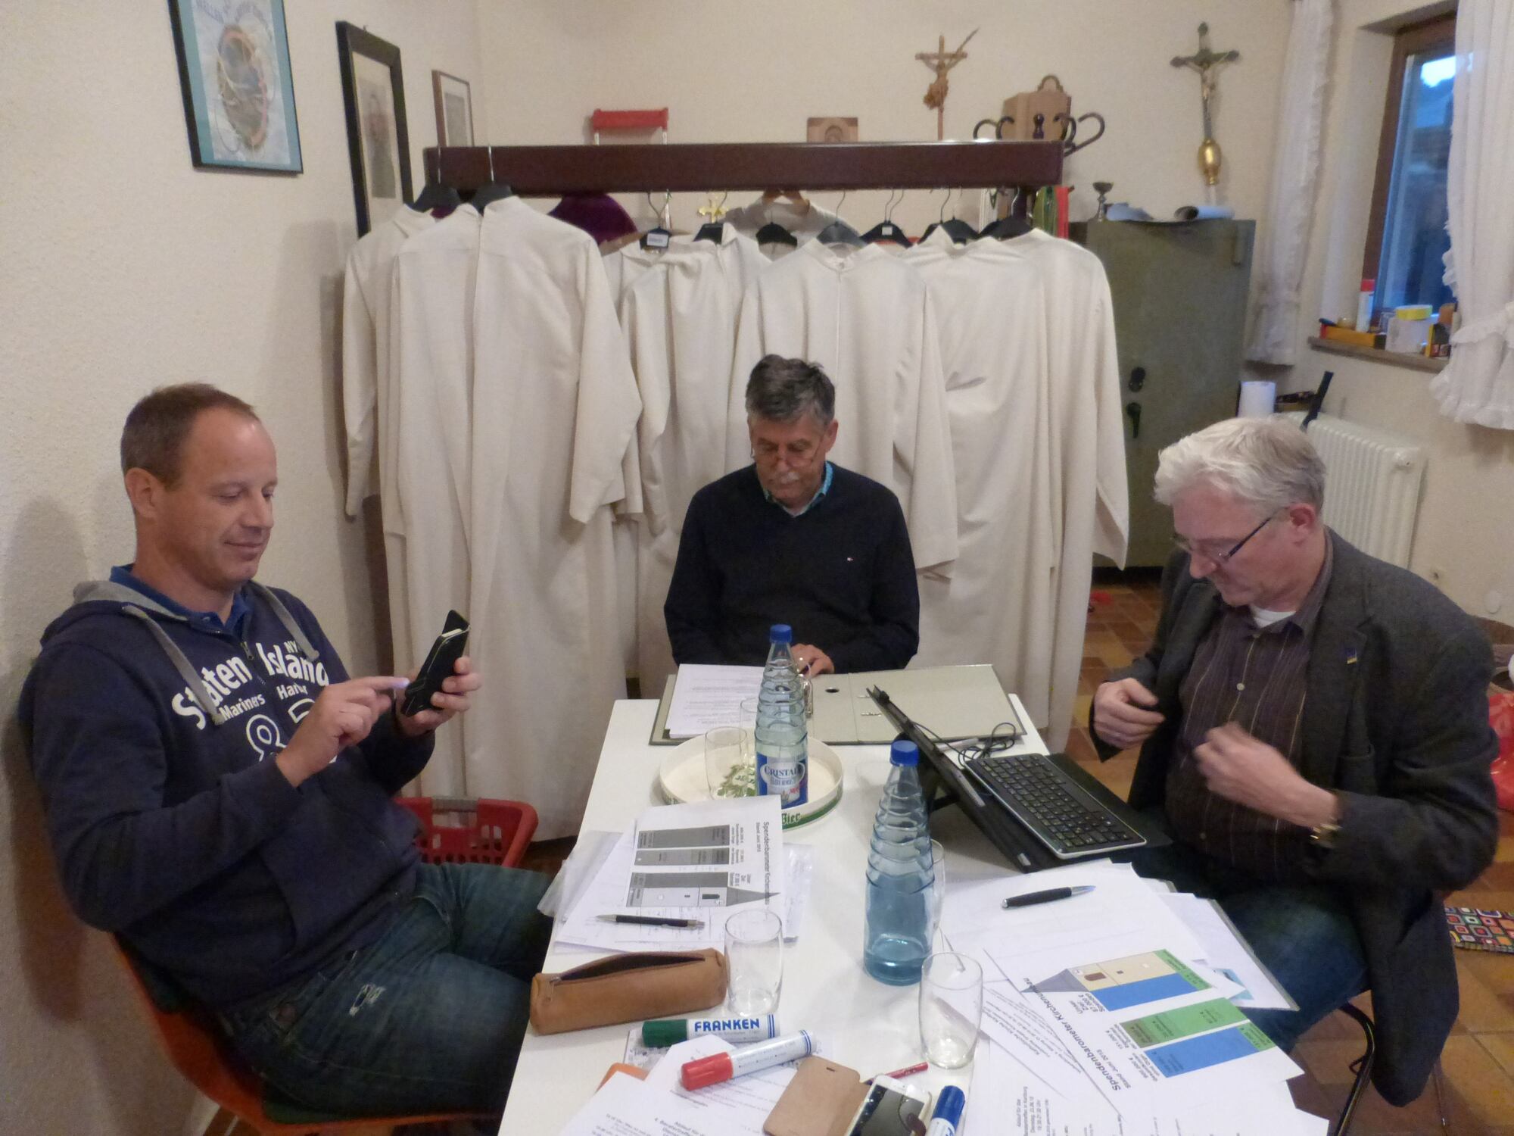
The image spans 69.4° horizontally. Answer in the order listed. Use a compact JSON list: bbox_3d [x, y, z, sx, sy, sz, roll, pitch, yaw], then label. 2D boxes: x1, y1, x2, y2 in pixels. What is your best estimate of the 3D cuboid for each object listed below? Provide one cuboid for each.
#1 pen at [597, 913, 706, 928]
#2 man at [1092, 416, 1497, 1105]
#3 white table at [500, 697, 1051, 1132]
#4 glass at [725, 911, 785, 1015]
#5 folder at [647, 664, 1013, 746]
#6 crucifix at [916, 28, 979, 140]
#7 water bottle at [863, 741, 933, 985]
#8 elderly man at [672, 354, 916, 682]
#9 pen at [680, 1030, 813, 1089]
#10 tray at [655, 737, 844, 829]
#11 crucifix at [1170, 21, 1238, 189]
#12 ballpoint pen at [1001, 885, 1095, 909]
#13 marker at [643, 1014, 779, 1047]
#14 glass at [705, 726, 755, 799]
[{"bbox_3d":[-0.136,0.449,1.391,0.140,0.011,0.011,1,17,6],"label":"pen"},{"bbox_3d":[0.624,0.479,1.539,0.690,1.330,0.560,-11,20,-30],"label":"man"},{"bbox_3d":[0.122,0.796,1.530,0.765,0.740,1.350,-1,17,0],"label":"white table"},{"bbox_3d":[-0.002,0.451,1.250,0.066,0.097,0.066,-1,17,0],"label":"glass"},{"bbox_3d":[0.146,0.223,2.037,0.650,0.060,0.320,-1,17,-2],"label":"folder"},{"bbox_3d":[0.844,-2.133,4.872,0.260,0.490,0.080,-1,17,0],"label":"crucifix"},{"bbox_3d":[0.167,0.338,1.273,0.082,0.287,0.082,-1,17,0],"label":"water bottle"},{"bbox_3d":[0.070,0.280,2.178,0.540,1.340,0.750,-1,17,0],"label":"elderly man"},{"bbox_3d":[-0.006,0.516,1.150,0.146,0.026,0.026,-6,18,-18],"label":"pen"},{"bbox_3d":[-0.007,0.332,1.727,0.287,0.036,0.287,-1,17,0],"label":"tray"},{"bbox_3d":[2.010,-2.075,4.894,0.300,0.690,0.080,-8,17,2],"label":"crucifix"},{"bbox_3d":[0.380,0.426,1.422,0.139,0.013,0.013,-5,18,-14],"label":"ballpoint pen"},{"bbox_3d":[-0.049,0.505,1.195,0.146,0.026,0.026,-2,17,-3],"label":"marker"},{"bbox_3d":[-0.047,0.306,1.696,0.065,0.099,0.065,-1,17,0],"label":"glass"}]

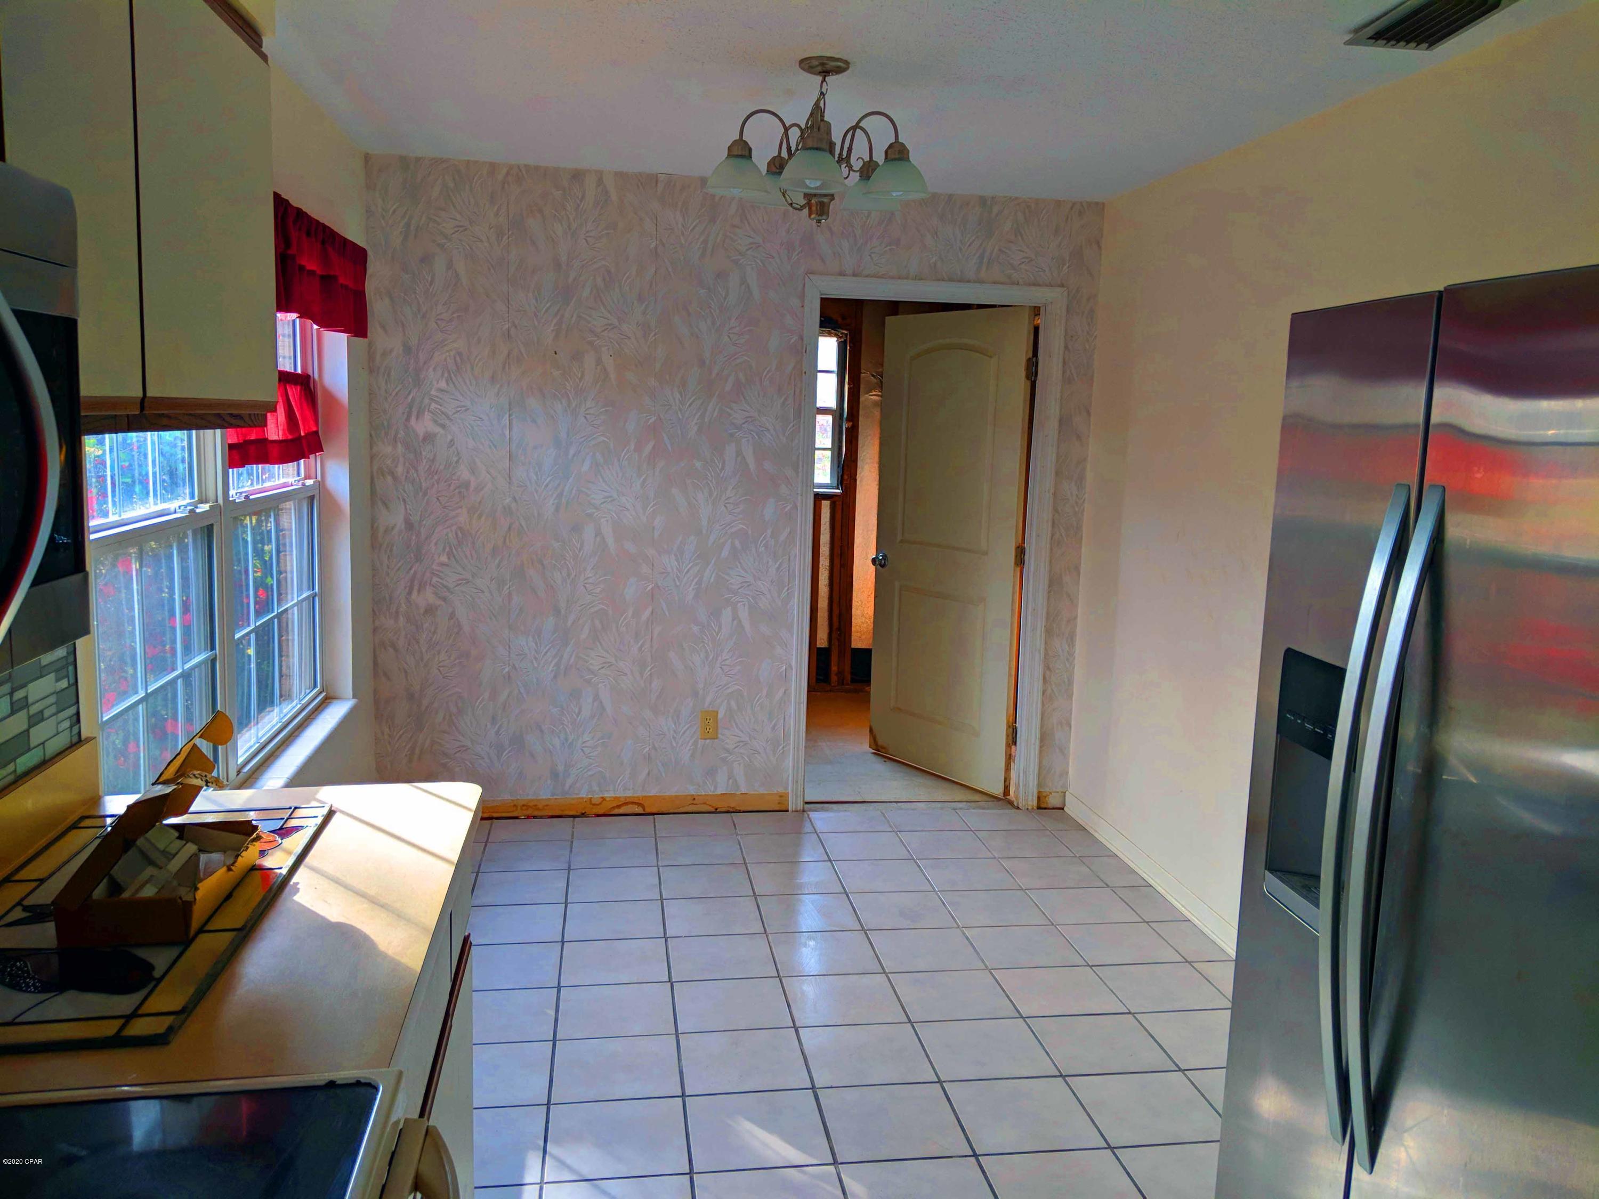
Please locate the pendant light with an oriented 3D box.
[{"bbox_3d":[0.050,-1.157,3.191,0.570,0.410,0.560,0,8,-9],"label":"pendant light"}]

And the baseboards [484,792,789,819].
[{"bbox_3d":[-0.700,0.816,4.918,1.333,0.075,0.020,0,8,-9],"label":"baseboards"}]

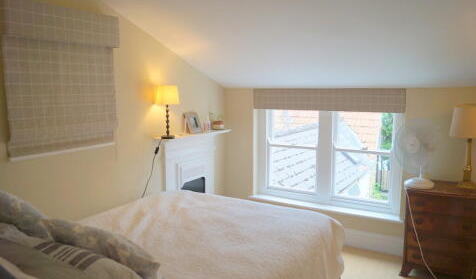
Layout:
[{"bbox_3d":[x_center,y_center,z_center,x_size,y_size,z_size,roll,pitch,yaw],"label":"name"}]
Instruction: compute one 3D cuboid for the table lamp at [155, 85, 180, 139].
[{"bbox_3d":[-0.609,-0.235,3.083,0.216,0.457,0.216,0,7,0],"label":"table lamp"}]

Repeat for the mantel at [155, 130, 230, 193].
[{"bbox_3d":[-0.408,0.505,3.559,0.245,1.133,0.931,4,8,29],"label":"mantel"}]

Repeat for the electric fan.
[{"bbox_3d":[1.501,0.110,2.996,0.284,0.589,0.402,-4,9,-31],"label":"electric fan"}]

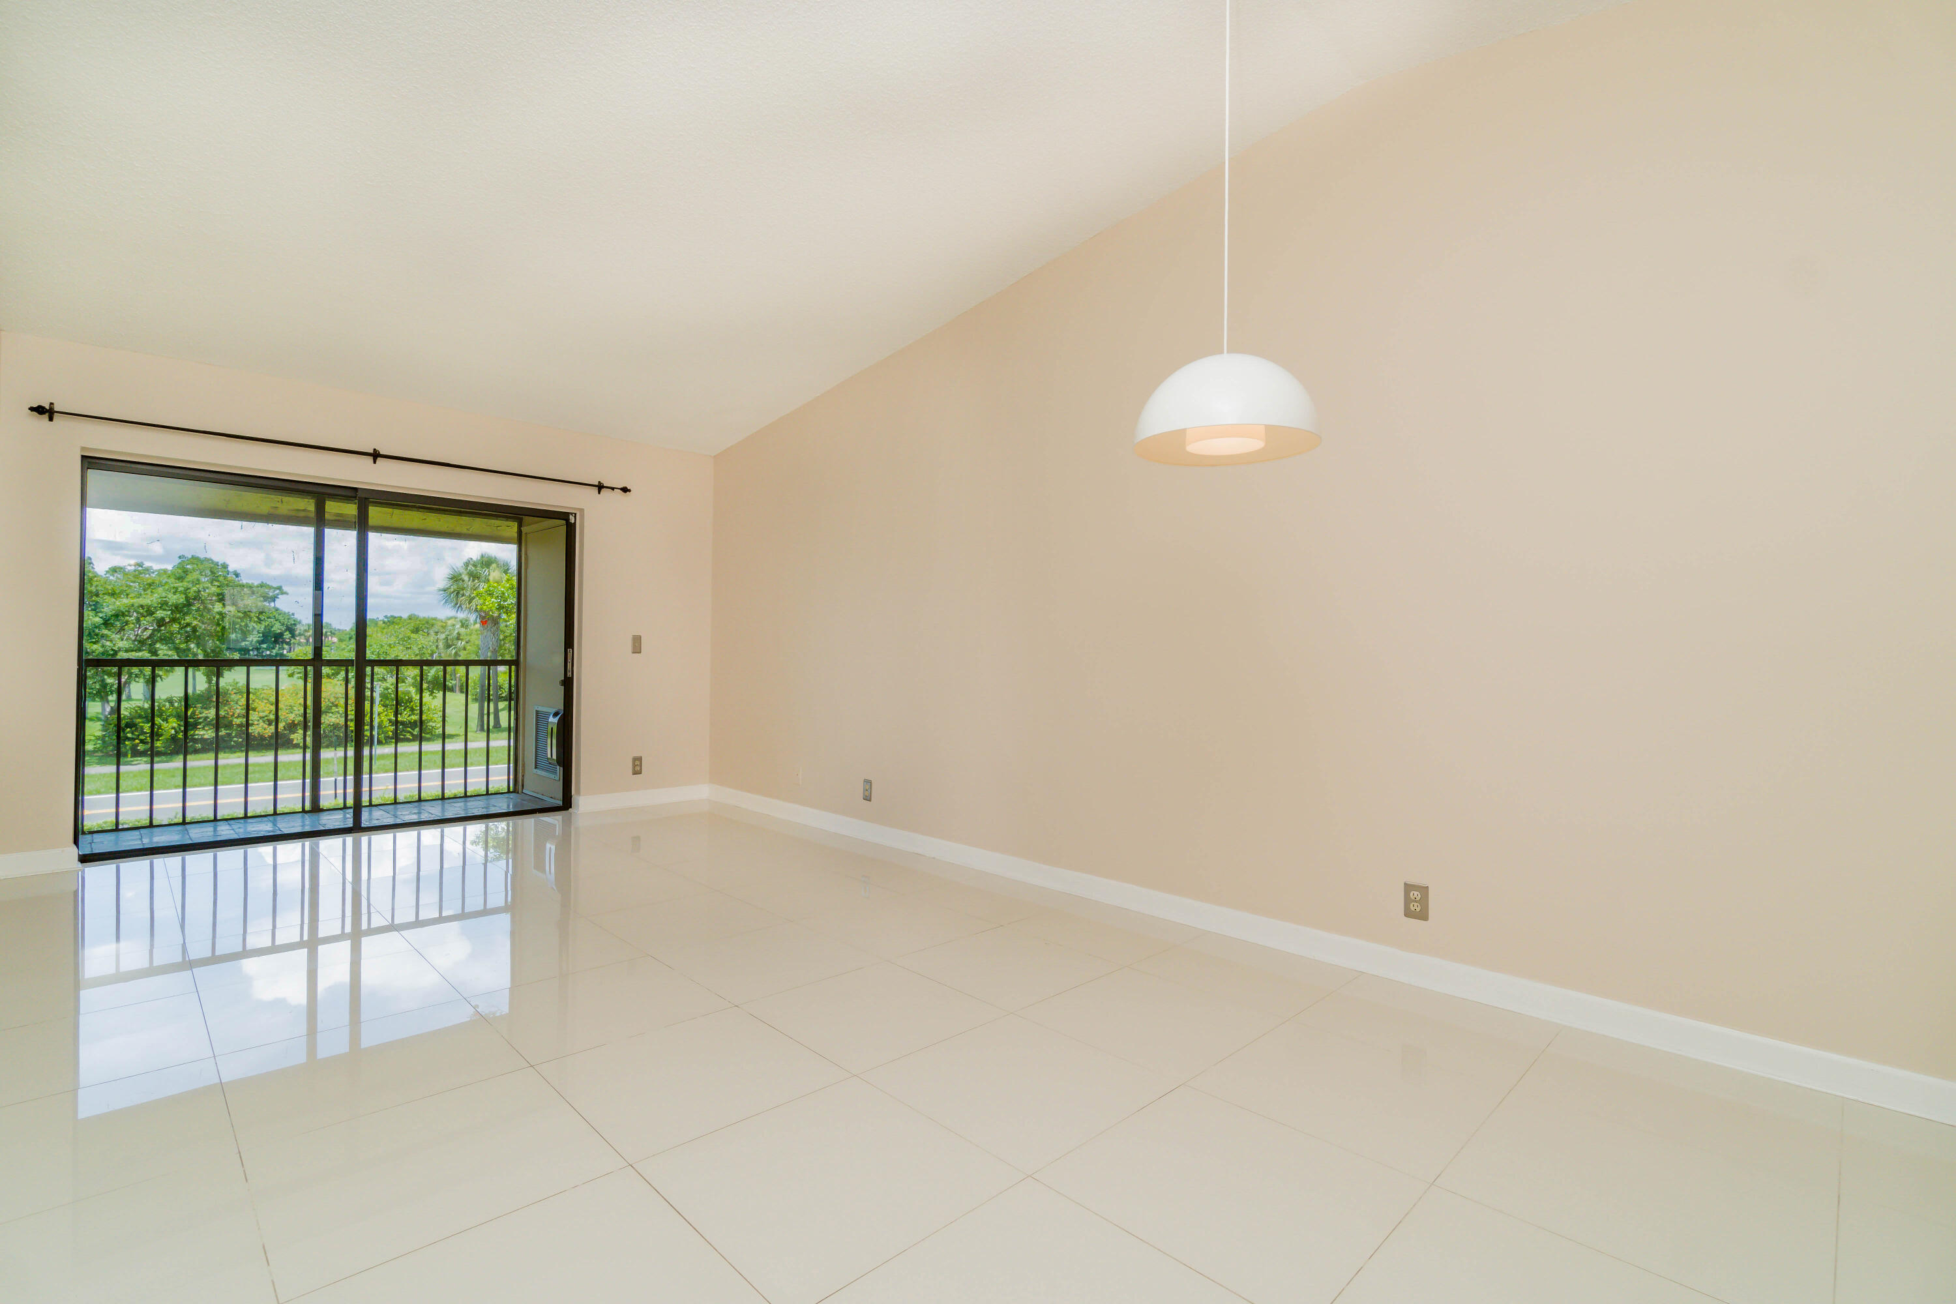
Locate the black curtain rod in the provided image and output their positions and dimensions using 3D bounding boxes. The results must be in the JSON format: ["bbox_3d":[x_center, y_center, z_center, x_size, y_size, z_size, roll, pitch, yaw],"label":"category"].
[{"bbox_3d":[-3.495,-1.144,5.147,2.880,0.090,0.090,1,0,-44],"label":"black curtain rod"}]

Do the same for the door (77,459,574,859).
[{"bbox_3d":[-3.745,0.056,5.293,2.407,2.073,0.110,1,0,-44],"label":"door"}]

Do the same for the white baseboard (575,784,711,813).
[{"bbox_3d":[-2.393,1.059,6.296,0.959,0.112,0.020,1,0,-44],"label":"white baseboard"}]

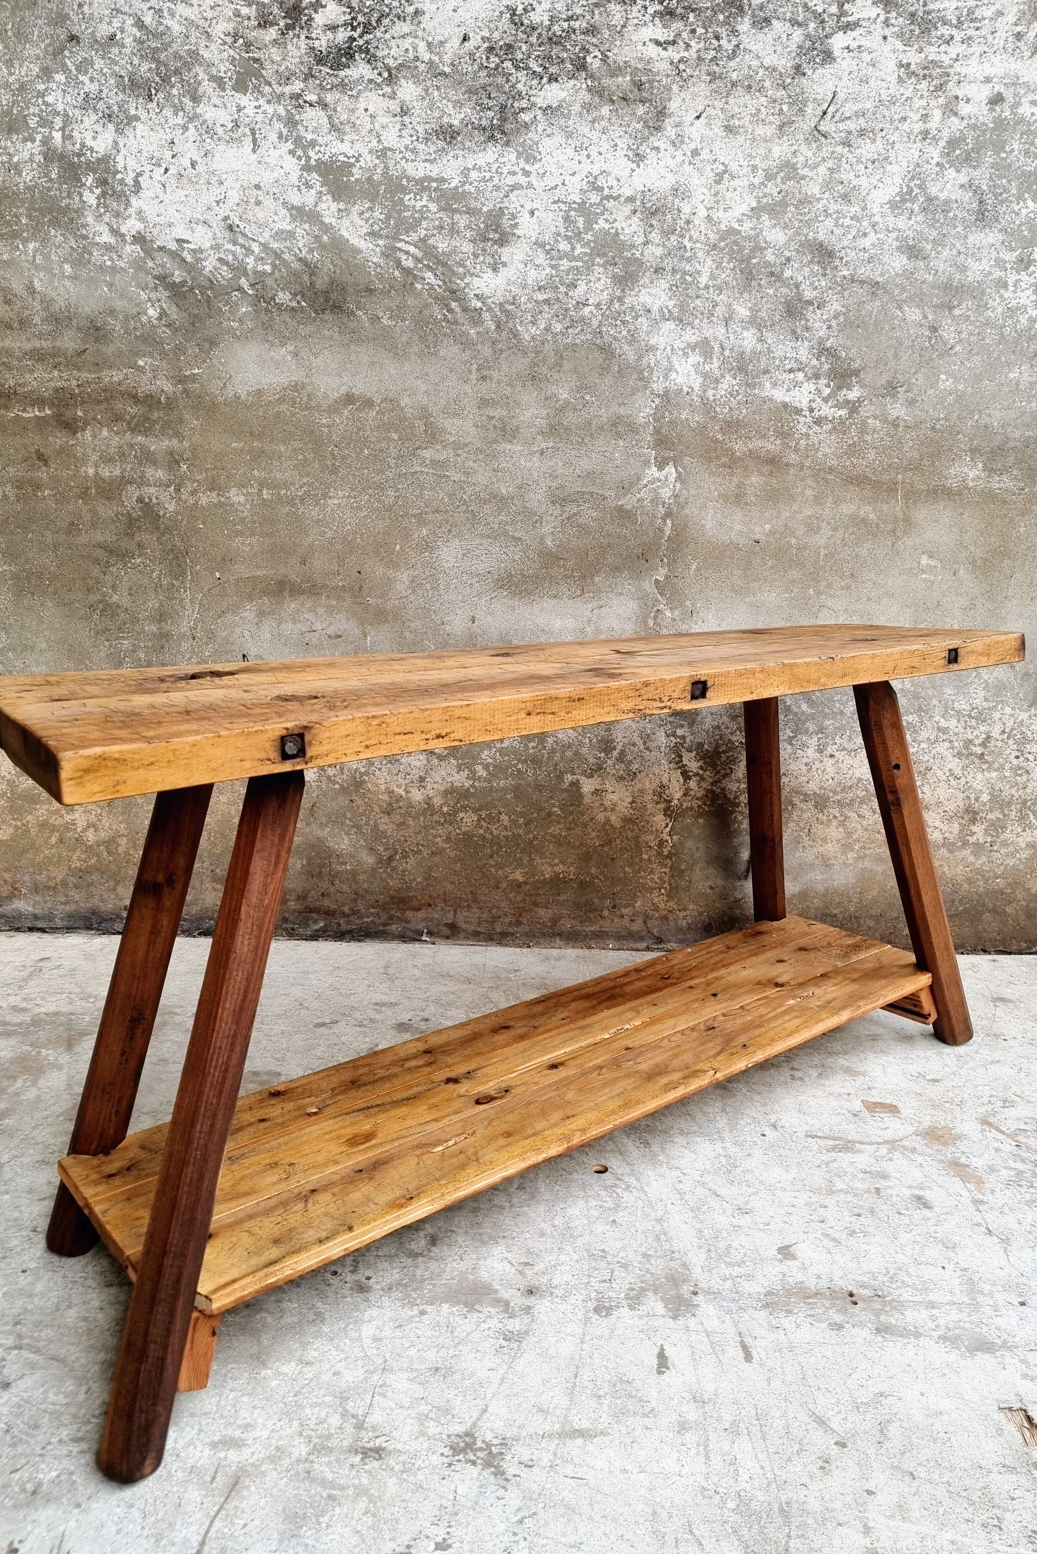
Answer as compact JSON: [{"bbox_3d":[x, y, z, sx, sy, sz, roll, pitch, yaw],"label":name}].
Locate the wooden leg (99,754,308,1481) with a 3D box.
[{"bbox_3d":[-0.334,0.349,1.157,0.065,0.788,0.065,14,-3,-41],"label":"wooden leg"}]

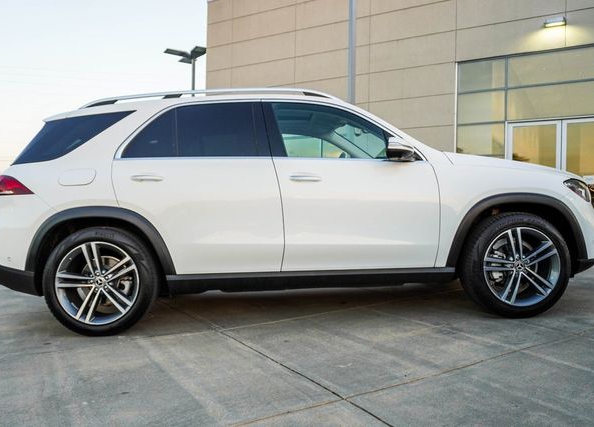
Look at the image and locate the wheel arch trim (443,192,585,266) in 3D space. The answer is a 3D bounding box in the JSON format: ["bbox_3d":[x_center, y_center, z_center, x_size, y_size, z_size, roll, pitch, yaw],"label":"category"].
[{"bbox_3d":[1.577,0.109,3.614,1.040,0.510,0.120,-2,1,-4],"label":"wheel arch trim"}]

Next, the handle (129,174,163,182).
[{"bbox_3d":[-1.032,-0.240,3.431,0.225,0.055,0.055,-2,1,-4],"label":"handle"}]

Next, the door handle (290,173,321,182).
[{"bbox_3d":[0.059,-0.252,3.499,0.225,0.060,0.055,-2,1,-4],"label":"door handle"}]

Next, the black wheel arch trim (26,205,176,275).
[{"bbox_3d":[-1.336,0.193,3.422,1.000,0.490,0.100,-2,1,-4],"label":"black wheel arch trim"}]

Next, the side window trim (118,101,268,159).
[{"bbox_3d":[-0.749,-0.597,3.584,0.980,0.450,0.060,-2,-20,-4],"label":"side window trim"}]

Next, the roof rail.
[{"bbox_3d":[-0.641,-0.874,3.783,1.970,0.160,0.080,-2,1,-4],"label":"roof rail"}]

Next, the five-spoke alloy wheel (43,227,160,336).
[{"bbox_3d":[-1.368,0.468,3.518,0.765,0.755,0.270,-2,1,-4],"label":"five-spoke alloy wheel"}]

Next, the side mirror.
[{"bbox_3d":[0.724,-0.446,3.504,0.190,0.180,0.240,-2,1,-4],"label":"side mirror"}]

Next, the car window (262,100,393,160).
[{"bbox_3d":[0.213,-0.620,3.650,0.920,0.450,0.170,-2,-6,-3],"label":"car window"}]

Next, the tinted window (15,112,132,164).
[{"bbox_3d":[-1.578,-0.551,3.558,0.820,0.400,0.090,-2,-19,2],"label":"tinted window"}]

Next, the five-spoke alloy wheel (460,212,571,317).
[{"bbox_3d":[1.615,0.374,3.705,0.770,0.765,0.270,-2,1,-4],"label":"five-spoke alloy wheel"}]

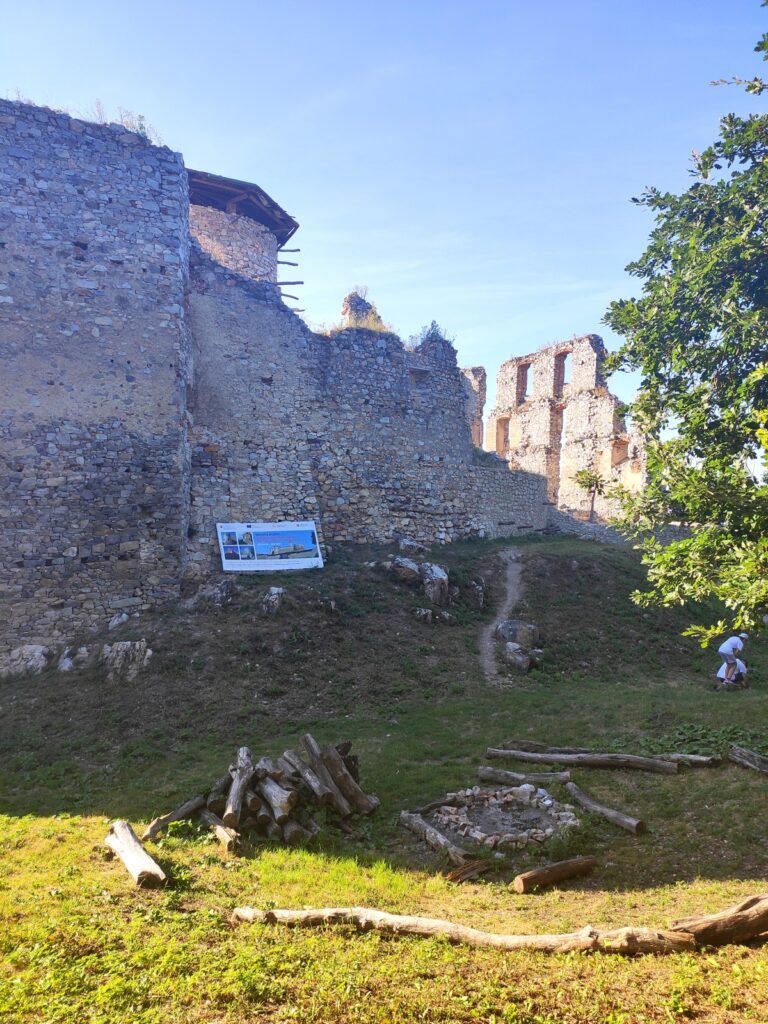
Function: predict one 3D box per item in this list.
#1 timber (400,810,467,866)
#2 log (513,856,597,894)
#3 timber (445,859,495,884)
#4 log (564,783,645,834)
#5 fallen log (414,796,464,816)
[{"bbox_3d":[0.635,4.268,9.736,0.230,0.200,1.257,1,1,-30],"label":"timber"},{"bbox_3d":[2.071,4.306,8.804,1.151,0.210,0.210,1,1,-29],"label":"log"},{"bbox_3d":[1.040,4.333,8.929,0.610,0.110,0.170,1,1,-36],"label":"timber"},{"bbox_3d":[3.210,4.309,10.803,0.270,0.190,1.515,1,1,-23],"label":"log"},{"bbox_3d":[0.819,4.296,10.782,0.829,0.120,0.140,1,1,-29],"label":"fallen log"}]

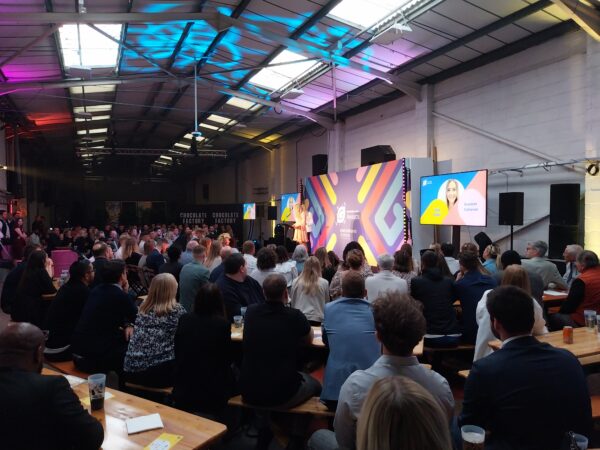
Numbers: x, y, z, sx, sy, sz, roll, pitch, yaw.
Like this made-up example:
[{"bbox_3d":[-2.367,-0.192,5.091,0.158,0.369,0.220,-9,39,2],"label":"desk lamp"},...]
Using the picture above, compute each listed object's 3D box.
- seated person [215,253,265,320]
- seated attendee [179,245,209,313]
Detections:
[{"bbox_3d":[-0.470,0.910,4.250,0.540,1.300,0.750,1,1,32],"label":"seated person"},{"bbox_3d":[-1.300,0.898,5.820,0.500,1.280,0.700,1,1,28],"label":"seated attendee"}]

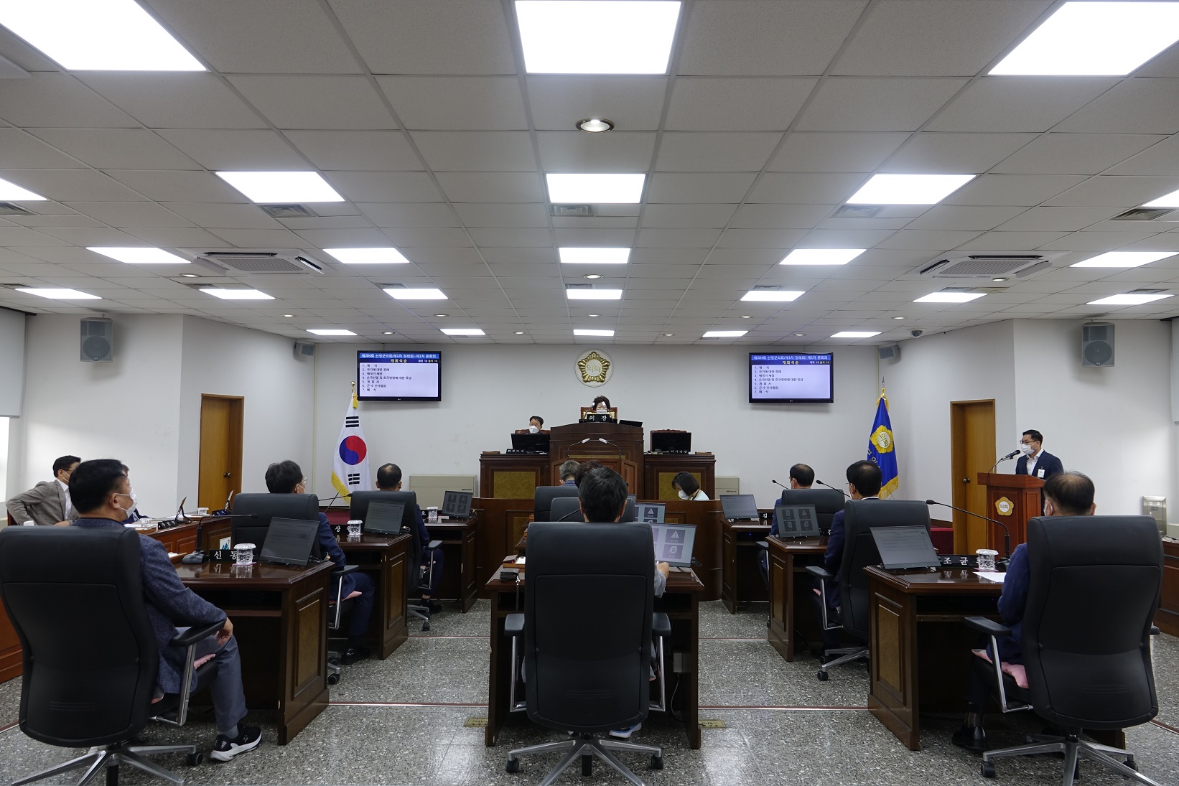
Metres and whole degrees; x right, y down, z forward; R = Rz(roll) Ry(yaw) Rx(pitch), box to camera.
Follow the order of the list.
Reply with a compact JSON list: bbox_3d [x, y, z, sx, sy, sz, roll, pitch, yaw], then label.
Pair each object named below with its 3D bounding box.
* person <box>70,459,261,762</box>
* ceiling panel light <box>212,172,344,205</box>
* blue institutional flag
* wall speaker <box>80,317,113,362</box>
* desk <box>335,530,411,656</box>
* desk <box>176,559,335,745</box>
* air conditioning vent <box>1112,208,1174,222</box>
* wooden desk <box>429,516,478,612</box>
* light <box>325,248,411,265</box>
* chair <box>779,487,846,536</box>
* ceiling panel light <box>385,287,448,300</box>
[{"bbox_3d":[-1.945,0.945,3.384,0.640,1.340,0.800,0,-4,12],"label":"person"},{"bbox_3d":[-1.847,-1.250,4.757,0.580,0.045,0.580,0,-3,0],"label":"ceiling panel light"},{"bbox_3d":[4.444,0.812,11.961,0.520,1.720,0.300,0,-4,12],"label":"blue institutional flag"},{"bbox_3d":[-5.913,-0.640,9.469,0.325,0.490,0.290,2,13,-25],"label":"wall speaker"},{"bbox_3d":[-1.783,1.345,5.292,1.030,0.750,0.570,0,-3,2],"label":"desk"},{"bbox_3d":[-1.837,1.220,3.793,1.030,0.750,0.570,0,-3,2],"label":"desk"},{"bbox_3d":[3.728,-1.217,5.303,0.300,0.050,0.300,0,-3,0],"label":"air conditioning vent"},{"bbox_3d":[-1.563,1.556,7.119,1.020,0.750,0.590,0,-3,0],"label":"wooden desk"},{"bbox_3d":[-1.857,-1.158,6.613,0.595,0.060,0.595,0,-3,0],"label":"light"},{"bbox_3d":[1.736,1.357,6.559,0.690,1.120,0.690,1,-3,-7],"label":"chair"},{"bbox_3d":[-1.844,-1.063,8.374,0.600,0.050,0.600,0,-3,0],"label":"ceiling panel light"}]

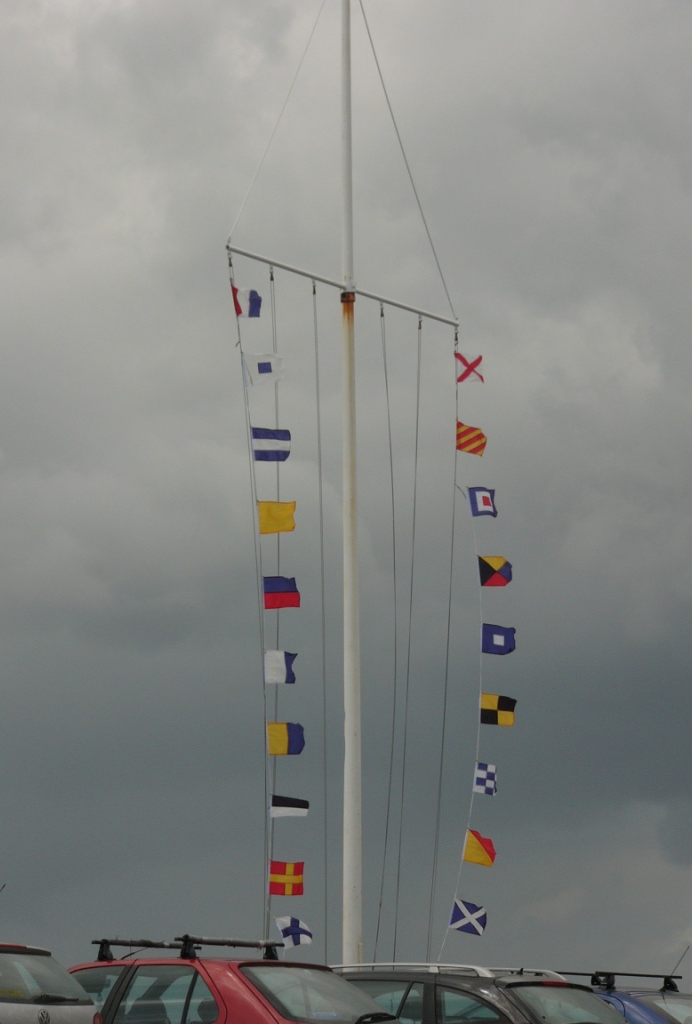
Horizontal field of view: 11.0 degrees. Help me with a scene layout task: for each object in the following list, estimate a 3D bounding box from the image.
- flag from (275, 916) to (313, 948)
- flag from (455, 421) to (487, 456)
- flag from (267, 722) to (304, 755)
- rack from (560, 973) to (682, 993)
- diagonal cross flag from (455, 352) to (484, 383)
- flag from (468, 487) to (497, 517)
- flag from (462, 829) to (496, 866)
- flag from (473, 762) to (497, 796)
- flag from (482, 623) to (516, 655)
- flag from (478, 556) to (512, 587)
[{"bbox_3d":[-0.544,4.354,37.062,0.342,0.326,0.070,-10,-10,-2],"label":"flag"},{"bbox_3d":[1.376,-0.806,39.249,0.341,0.351,0.070,6,-11,-14],"label":"flag"},{"bbox_3d":[-0.624,2.362,37.251,0.390,0.333,0.070,-1,-10,0],"label":"flag"},{"bbox_3d":[1.985,3.599,27.377,0.750,0.150,1.200,-6,-11,33],"label":"rack"},{"bbox_3d":[1.360,-1.592,39.429,0.331,0.331,0.070,2,-10,-15],"label":"diagonal cross flag"},{"bbox_3d":[1.492,-0.115,39.136,0.322,0.328,0.070,1,-9,-10],"label":"flag"},{"bbox_3d":[1.429,3.592,38.323,0.328,0.355,0.070,10,-11,-8],"label":"flag"},{"bbox_3d":[1.487,2.873,38.442,0.274,0.334,0.070,10,-13,-23],"label":"flag"},{"bbox_3d":[1.722,1.424,40.297,0.377,0.343,0.070,3,-10,0],"label":"flag"},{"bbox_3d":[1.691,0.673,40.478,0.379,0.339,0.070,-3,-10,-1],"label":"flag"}]

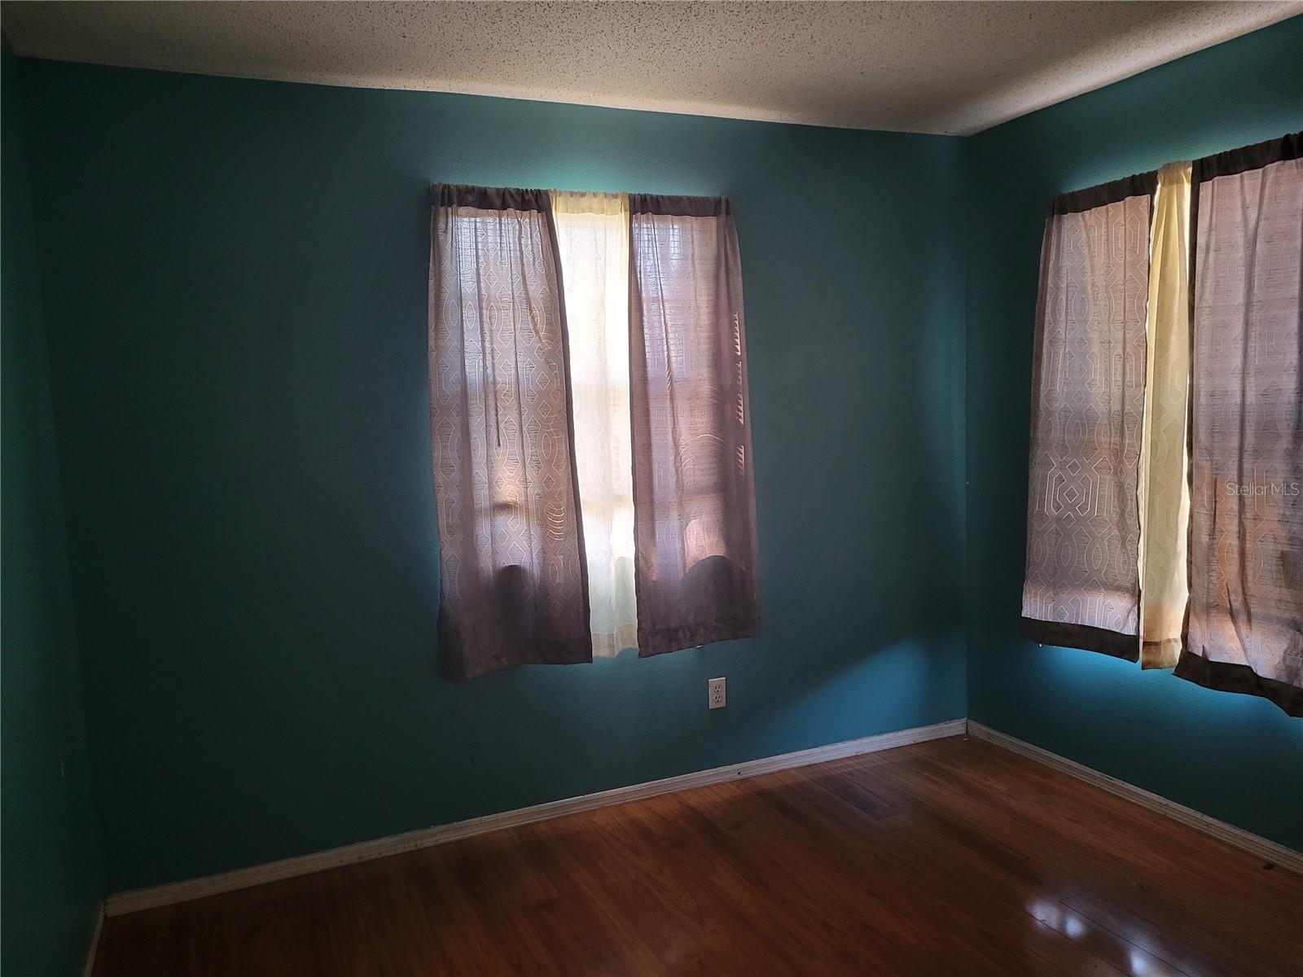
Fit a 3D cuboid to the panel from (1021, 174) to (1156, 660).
[{"bbox_3d":[1.495,-0.213,3.392,0.100,1.610,0.560,-5,6,-23],"label":"panel"}]

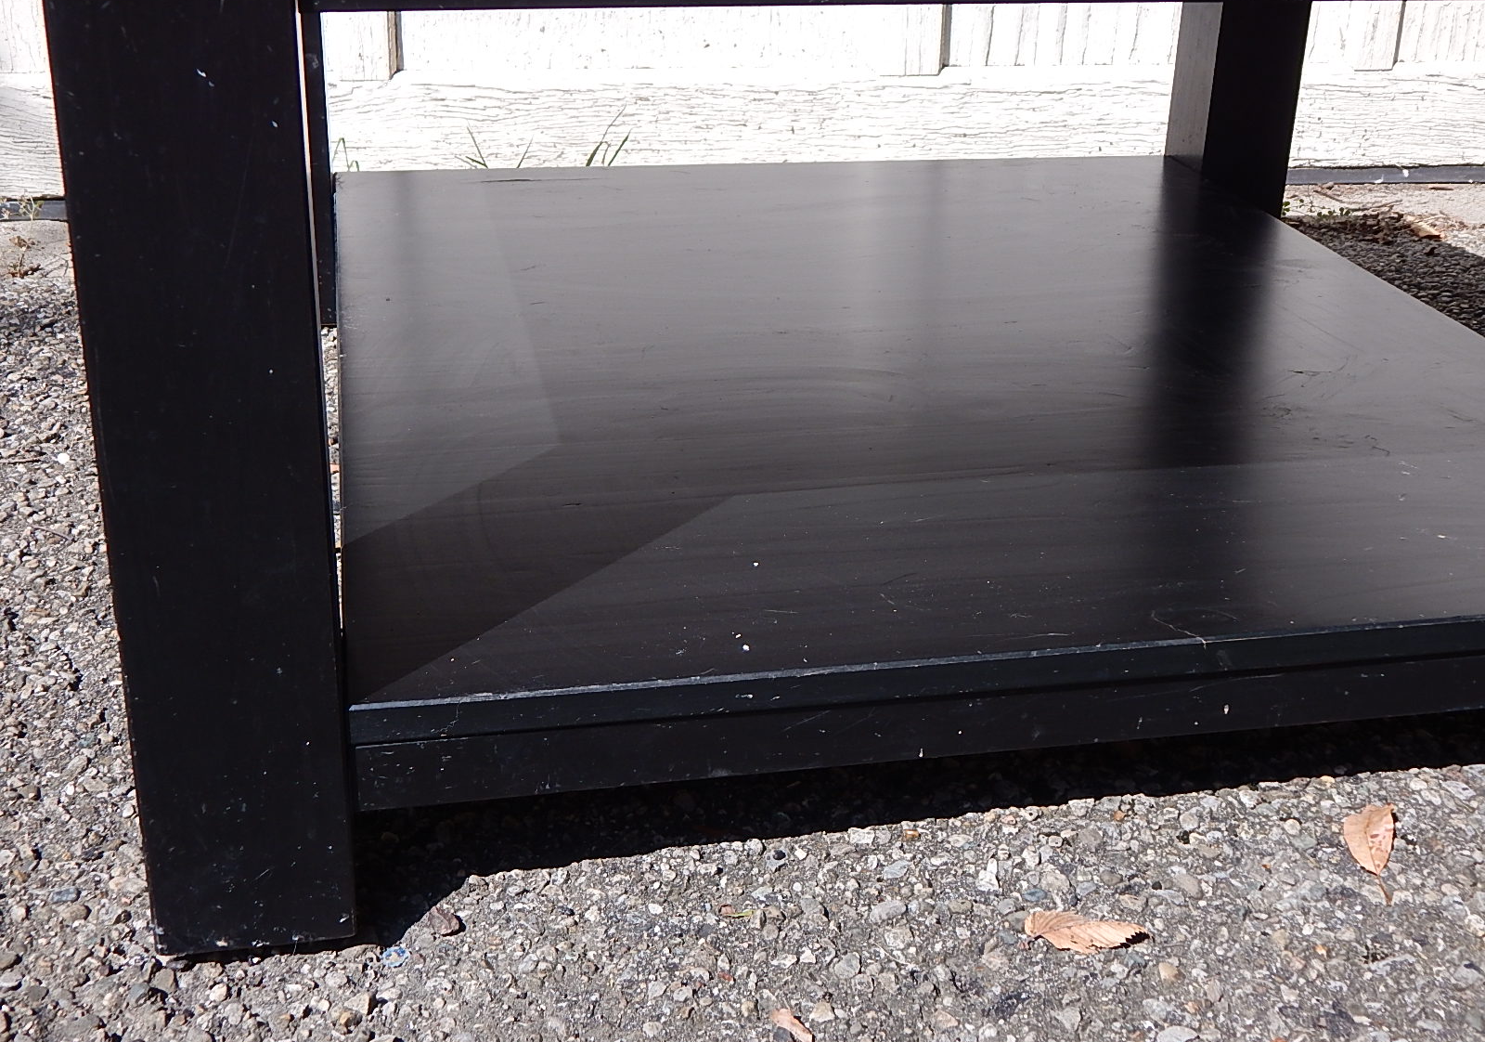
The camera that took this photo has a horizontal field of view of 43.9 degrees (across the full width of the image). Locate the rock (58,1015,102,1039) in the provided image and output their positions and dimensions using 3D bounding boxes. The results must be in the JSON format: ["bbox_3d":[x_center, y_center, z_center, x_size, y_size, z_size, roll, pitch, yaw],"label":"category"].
[{"bbox_3d":[-0.258,0.197,0.718,0.018,0.007,0.009,-14,28,-30],"label":"rock"}]

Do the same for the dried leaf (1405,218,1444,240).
[{"bbox_3d":[0.691,-0.295,1.867,0.042,0.015,0.026,9,25,16],"label":"dried leaf"}]

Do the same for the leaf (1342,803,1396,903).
[{"bbox_3d":[0.292,0.152,0.853,0.025,0.010,0.074,6,25,10],"label":"leaf"}]

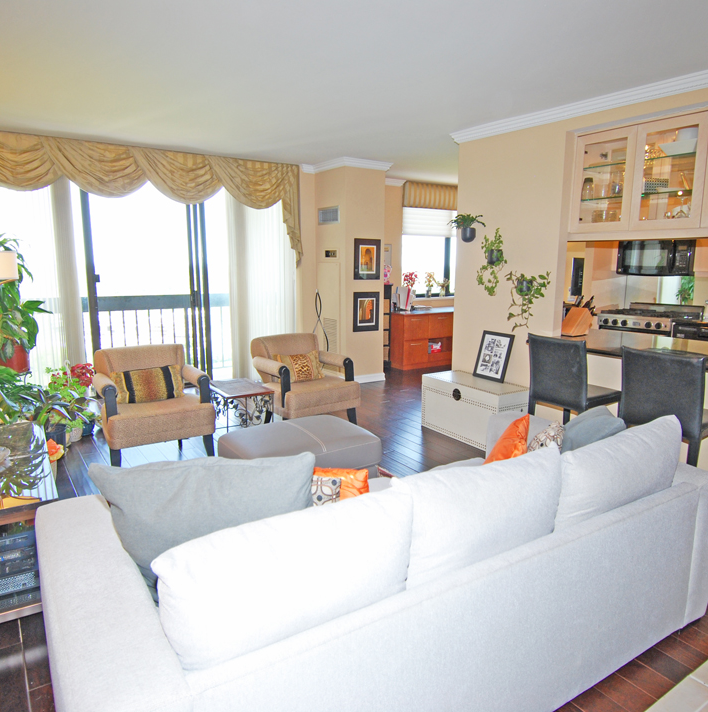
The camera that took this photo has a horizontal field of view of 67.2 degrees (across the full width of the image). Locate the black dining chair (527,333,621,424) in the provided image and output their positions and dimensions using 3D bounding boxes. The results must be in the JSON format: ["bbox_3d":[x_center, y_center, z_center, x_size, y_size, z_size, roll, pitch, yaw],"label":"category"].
[{"bbox_3d":[1.501,0.362,3.656,0.510,1.010,0.430,-8,13,-36],"label":"black dining chair"}]

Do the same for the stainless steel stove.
[{"bbox_3d":[3.156,-0.003,5.774,0.660,1.040,0.760,-7,13,-34],"label":"stainless steel stove"}]

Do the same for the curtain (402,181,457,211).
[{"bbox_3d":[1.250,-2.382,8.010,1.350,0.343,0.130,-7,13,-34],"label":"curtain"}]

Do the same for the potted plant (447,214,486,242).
[{"bbox_3d":[1.005,-1.139,4.757,0.230,0.260,0.280,-7,13,-34],"label":"potted plant"}]

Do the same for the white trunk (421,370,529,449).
[{"bbox_3d":[1.020,0.455,4.590,0.400,0.490,0.870,-7,13,-34],"label":"white trunk"}]

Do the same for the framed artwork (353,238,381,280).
[{"bbox_3d":[0.174,-1.117,6.234,0.393,0.473,0.030,-7,13,-34],"label":"framed artwork"}]

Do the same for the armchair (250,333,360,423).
[{"bbox_3d":[-0.447,0.256,4.810,0.720,0.800,0.780,-7,12,-32],"label":"armchair"}]

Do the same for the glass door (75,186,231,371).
[{"bbox_3d":[-2.115,-0.681,5.811,1.450,2.280,0.100,-7,13,-34],"label":"glass door"}]

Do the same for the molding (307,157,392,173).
[{"bbox_3d":[-0.034,-2.193,6.258,0.721,0.084,0.701,-7,13,-34],"label":"molding"}]

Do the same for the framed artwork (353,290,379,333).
[{"bbox_3d":[0.166,-0.537,6.448,0.405,0.485,0.030,-7,13,-34],"label":"framed artwork"}]

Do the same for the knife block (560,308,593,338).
[{"bbox_3d":[1.797,-0.291,4.297,0.255,0.235,0.125,-6,12,-31],"label":"knife block"}]

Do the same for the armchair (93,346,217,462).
[{"bbox_3d":[-1.525,0.393,4.060,0.720,0.800,0.780,-6,12,-30],"label":"armchair"}]

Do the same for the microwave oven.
[{"bbox_3d":[3.282,-1.077,5.611,0.400,0.425,0.787,-7,13,-34],"label":"microwave oven"}]

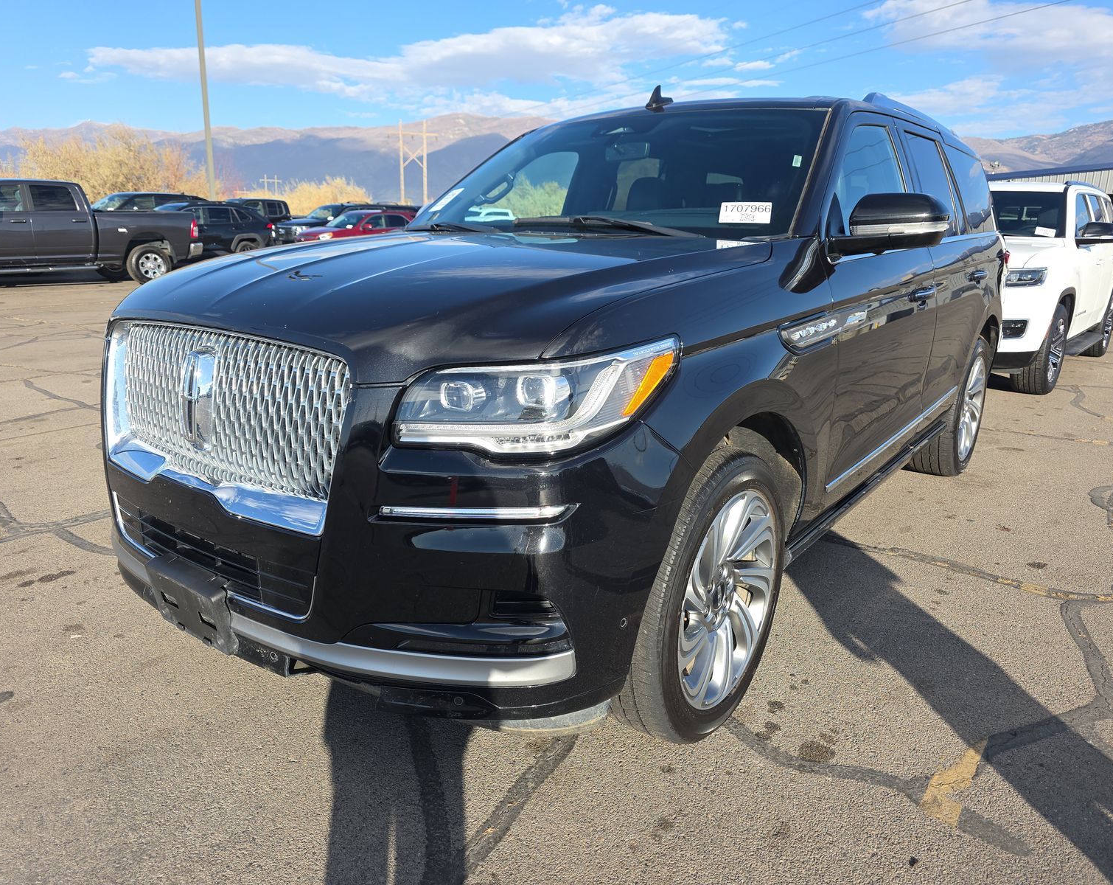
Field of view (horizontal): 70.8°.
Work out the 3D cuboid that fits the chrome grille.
[{"bbox_3d":[-0.803,-0.066,1.842,0.930,0.380,0.110,12,6,36],"label":"chrome grille"}]

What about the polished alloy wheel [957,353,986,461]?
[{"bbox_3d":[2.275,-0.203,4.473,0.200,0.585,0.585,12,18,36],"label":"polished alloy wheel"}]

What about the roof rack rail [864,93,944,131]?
[{"bbox_3d":[1.774,-1.546,3.807,0.060,0.100,1.850,12,18,36],"label":"roof rack rail"}]

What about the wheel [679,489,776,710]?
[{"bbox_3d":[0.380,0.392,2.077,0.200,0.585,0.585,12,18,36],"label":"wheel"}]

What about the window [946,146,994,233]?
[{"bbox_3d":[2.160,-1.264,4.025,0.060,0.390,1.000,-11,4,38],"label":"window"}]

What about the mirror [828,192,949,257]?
[{"bbox_3d":[0.956,-0.623,2.226,0.270,0.200,0.240,12,18,36],"label":"mirror"}]

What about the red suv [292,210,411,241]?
[{"bbox_3d":[-6.100,-6.680,25.400,1.840,1.640,4.600,12,19,35],"label":"red suv"}]

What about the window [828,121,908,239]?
[{"bbox_3d":[0.980,-0.848,2.535,0.060,0.410,0.920,-10,4,40],"label":"window"}]

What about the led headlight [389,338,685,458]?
[{"bbox_3d":[-0.043,-0.090,1.565,0.420,0.250,0.420,12,18,36],"label":"led headlight"}]

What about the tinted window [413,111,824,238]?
[{"bbox_3d":[0.193,-0.971,2.928,1.620,0.120,0.950,12,54,36],"label":"tinted window"}]

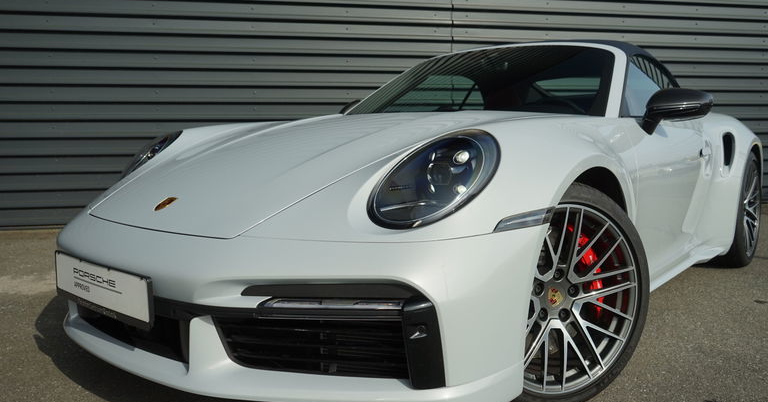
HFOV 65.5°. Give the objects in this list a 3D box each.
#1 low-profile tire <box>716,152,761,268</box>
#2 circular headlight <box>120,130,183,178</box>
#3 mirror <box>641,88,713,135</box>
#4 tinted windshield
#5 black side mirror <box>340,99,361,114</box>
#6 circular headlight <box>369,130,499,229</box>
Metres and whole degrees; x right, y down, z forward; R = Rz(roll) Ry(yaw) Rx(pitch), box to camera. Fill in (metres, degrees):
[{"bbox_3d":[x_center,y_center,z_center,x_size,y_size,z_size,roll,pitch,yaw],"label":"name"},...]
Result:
[{"bbox_3d":[2.059,0.034,3.646,0.310,0.720,0.720,5,9,40],"label":"low-profile tire"},{"bbox_3d":[-0.960,-0.169,2.387,0.260,0.230,0.350,5,9,40],"label":"circular headlight"},{"bbox_3d":[1.185,-0.362,2.419,0.250,0.185,0.160,5,9,40],"label":"mirror"},{"bbox_3d":[0.402,-0.567,2.850,1.380,0.390,0.790,5,9,40],"label":"tinted windshield"},{"bbox_3d":[-0.175,-0.489,3.560,0.250,0.185,0.160,5,9,40],"label":"black side mirror"},{"bbox_3d":[0.133,-0.067,1.471,0.260,0.230,0.350,5,9,40],"label":"circular headlight"}]

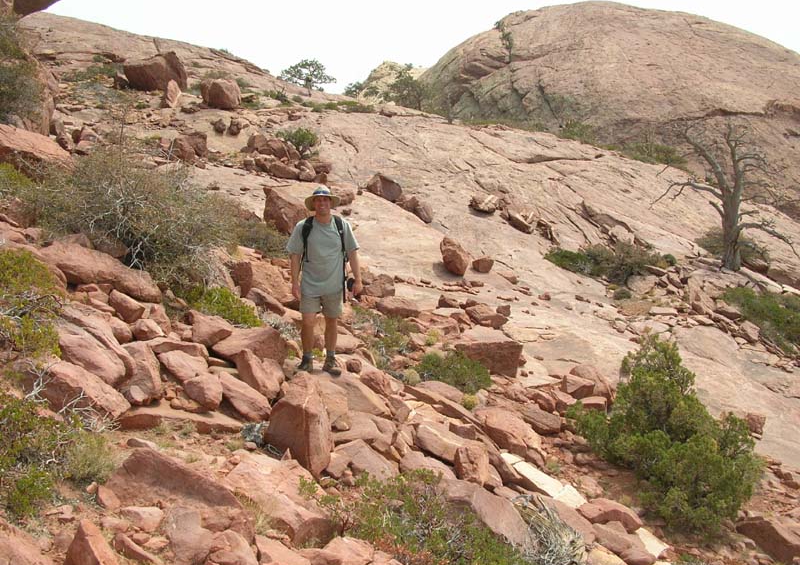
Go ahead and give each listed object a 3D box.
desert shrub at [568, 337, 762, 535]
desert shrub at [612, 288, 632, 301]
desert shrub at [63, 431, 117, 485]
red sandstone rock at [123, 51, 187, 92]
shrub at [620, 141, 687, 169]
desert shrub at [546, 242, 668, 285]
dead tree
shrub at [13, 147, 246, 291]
[{"bbox_3d":[2.529,1.467,7.700,1.700,1.754,1.530,1,2,18],"label":"desert shrub"},{"bbox_3d":[4.817,0.260,17.500,0.433,0.303,0.390,0,2,15],"label":"desert shrub"},{"bbox_3d":[-1.799,1.017,4.700,0.302,0.287,0.287,-1,2,-21],"label":"desert shrub"},{"bbox_3d":[-8.503,-7.308,28.000,2.150,1.385,1.613,-1,2,-17],"label":"red sandstone rock"},{"bbox_3d":[12.543,-6.284,40.000,3.266,1.455,2.286,1,2,17],"label":"shrub"},{"bbox_3d":[4.749,-0.435,18.500,2.792,1.007,1.800,0,0,14],"label":"desert shrub"},{"bbox_3d":[8.280,-2.232,20.500,3.652,3.804,3.000,0,0,22],"label":"dead tree"},{"bbox_3d":[-3.438,-0.820,10.200,2.757,1.678,2.068,-1,2,-19],"label":"shrub"}]

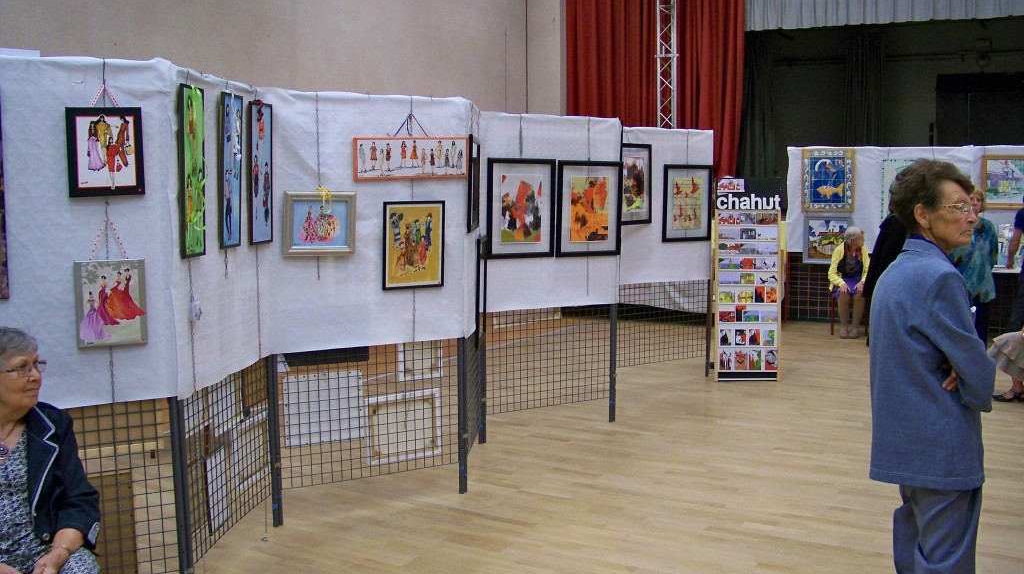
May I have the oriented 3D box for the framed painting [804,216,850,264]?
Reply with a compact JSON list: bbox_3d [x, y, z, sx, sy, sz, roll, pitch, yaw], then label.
[{"bbox_3d":[3.685,-0.549,11.354,0.550,0.560,0.040,1,5,19],"label":"framed painting"}]

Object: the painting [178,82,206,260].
[{"bbox_3d":[-1.155,-0.420,3.532,0.022,0.610,0.200,0,5,4],"label":"painting"}]

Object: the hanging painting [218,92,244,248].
[{"bbox_3d":[-1.113,-0.460,3.886,0.025,0.610,0.200,1,6,6],"label":"hanging painting"}]

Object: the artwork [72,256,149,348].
[{"bbox_3d":[-1.366,0.058,3.330,0.235,0.297,0.025,-3,6,-28],"label":"artwork"}]

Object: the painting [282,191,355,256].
[{"bbox_3d":[-0.882,-0.290,4.475,0.350,0.293,0.030,-4,6,-32],"label":"painting"}]

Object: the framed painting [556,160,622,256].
[{"bbox_3d":[0.499,-0.496,6.235,0.505,0.605,0.030,-3,7,-32],"label":"framed painting"}]

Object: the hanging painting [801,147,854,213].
[{"bbox_3d":[3.545,-1.190,10.946,0.560,0.685,0.035,3,7,22],"label":"hanging painting"}]

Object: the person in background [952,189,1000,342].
[{"bbox_3d":[3.682,-0.003,7.792,0.440,1.580,0.300,3,7,25],"label":"person in background"}]

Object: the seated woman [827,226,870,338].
[{"bbox_3d":[3.614,-0.083,10.448,0.450,1.170,0.720,3,6,19],"label":"seated woman"}]

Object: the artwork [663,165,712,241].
[{"bbox_3d":[1.437,-0.682,7.973,0.510,0.620,0.030,-3,6,-29],"label":"artwork"}]

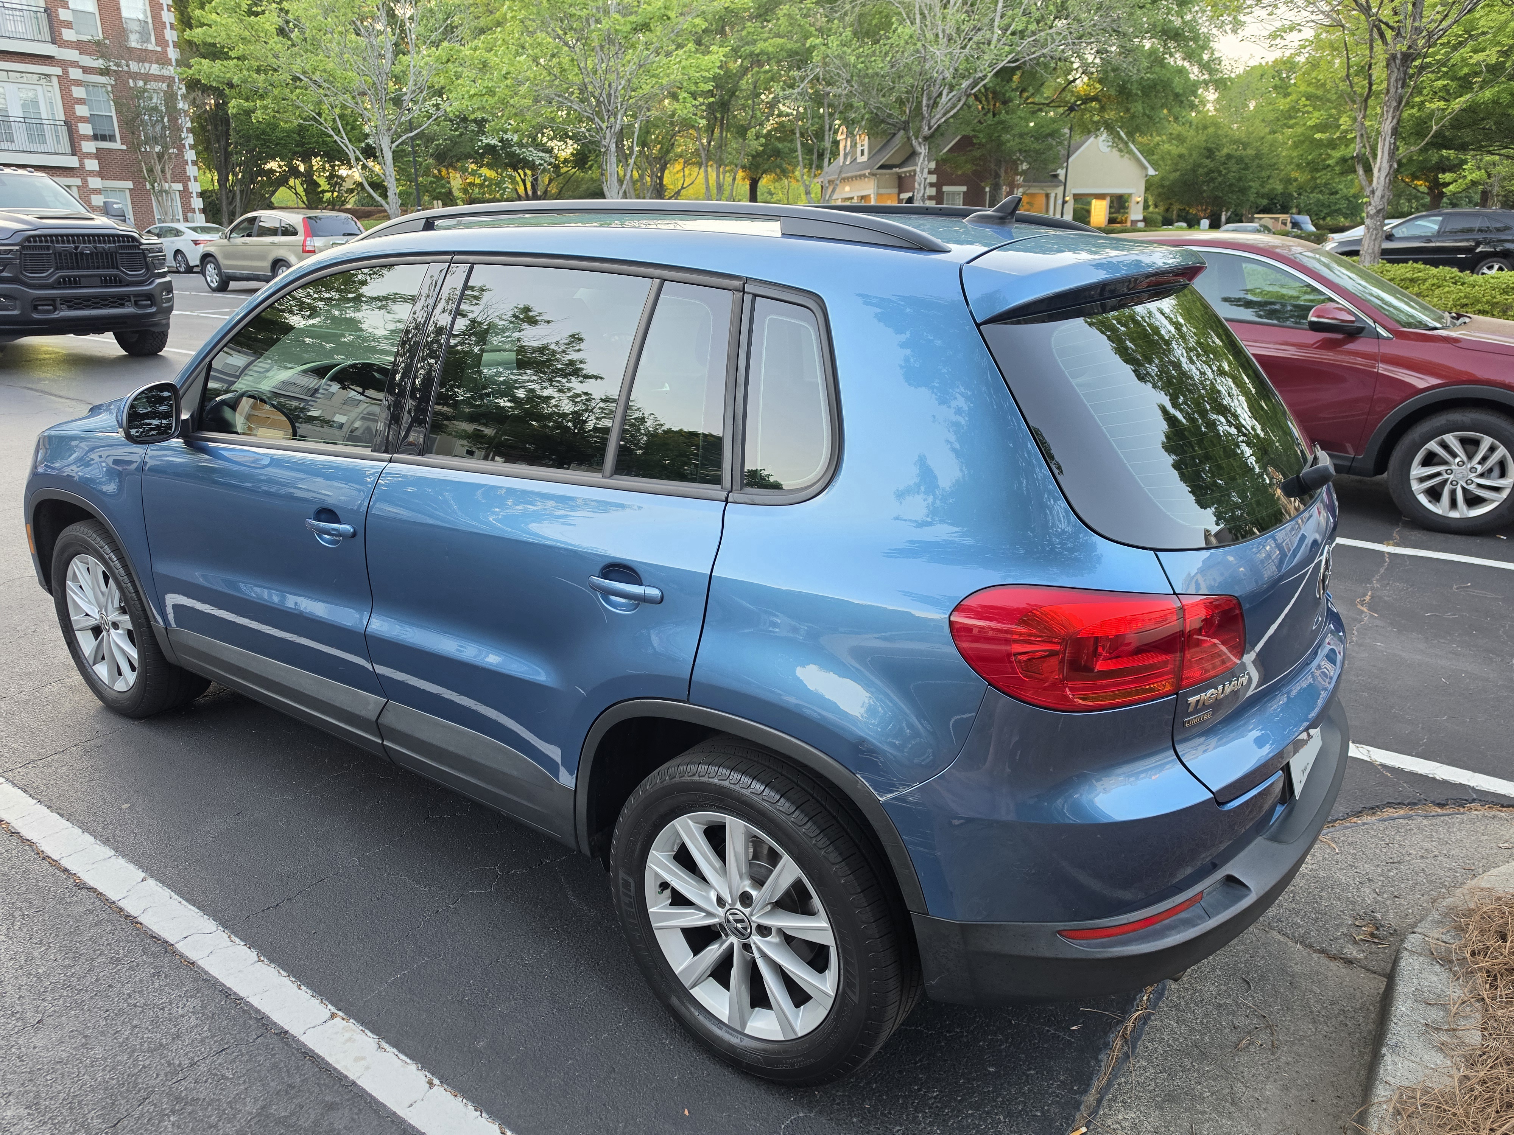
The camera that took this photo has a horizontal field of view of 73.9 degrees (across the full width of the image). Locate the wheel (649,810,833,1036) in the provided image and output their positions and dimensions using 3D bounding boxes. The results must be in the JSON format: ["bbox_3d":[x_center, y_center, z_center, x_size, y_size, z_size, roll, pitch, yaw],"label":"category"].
[{"bbox_3d":[0.005,0.685,2.045,0.472,0.472,0.180,14,22,32],"label":"wheel"}]

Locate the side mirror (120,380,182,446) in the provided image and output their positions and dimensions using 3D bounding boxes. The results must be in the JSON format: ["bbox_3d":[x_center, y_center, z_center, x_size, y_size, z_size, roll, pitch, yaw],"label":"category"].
[{"bbox_3d":[-1.651,-0.414,2.708,0.120,0.170,0.185,11,21,27],"label":"side mirror"}]

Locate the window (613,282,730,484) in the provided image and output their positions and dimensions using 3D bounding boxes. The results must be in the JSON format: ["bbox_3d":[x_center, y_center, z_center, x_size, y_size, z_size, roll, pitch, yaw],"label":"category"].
[{"bbox_3d":[-0.133,-0.333,1.836,0.260,0.375,0.035,11,1,32],"label":"window"}]

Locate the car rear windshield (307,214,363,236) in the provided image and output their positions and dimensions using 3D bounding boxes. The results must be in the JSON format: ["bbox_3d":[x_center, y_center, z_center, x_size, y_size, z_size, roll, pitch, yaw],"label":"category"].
[{"bbox_3d":[-8.509,-6.898,20.300,0.090,0.480,1.200,-16,5,37],"label":"car rear windshield"}]

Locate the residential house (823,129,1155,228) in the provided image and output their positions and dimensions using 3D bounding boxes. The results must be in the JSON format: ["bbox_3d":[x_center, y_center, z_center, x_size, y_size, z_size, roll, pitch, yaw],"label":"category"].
[{"bbox_3d":[10.729,-19.253,50.000,14.000,6.000,10.000,0,19,-5],"label":"residential house"}]

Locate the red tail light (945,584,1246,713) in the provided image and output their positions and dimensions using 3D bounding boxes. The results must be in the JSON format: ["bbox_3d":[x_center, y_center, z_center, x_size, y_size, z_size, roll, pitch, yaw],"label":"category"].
[{"bbox_3d":[0.528,0.102,1.583,0.375,0.180,0.290,14,22,32],"label":"red tail light"}]

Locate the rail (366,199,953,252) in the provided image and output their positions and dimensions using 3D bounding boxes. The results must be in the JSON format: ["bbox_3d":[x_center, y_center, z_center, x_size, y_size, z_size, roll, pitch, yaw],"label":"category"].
[{"bbox_3d":[-0.329,-0.720,2.110,1.620,0.095,0.060,14,22,32],"label":"rail"}]

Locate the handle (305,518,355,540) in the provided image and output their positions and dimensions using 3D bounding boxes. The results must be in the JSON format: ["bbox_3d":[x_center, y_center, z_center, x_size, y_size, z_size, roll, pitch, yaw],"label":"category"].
[{"bbox_3d":[-1.036,-0.095,2.433,0.200,0.036,0.050,14,22,32],"label":"handle"}]

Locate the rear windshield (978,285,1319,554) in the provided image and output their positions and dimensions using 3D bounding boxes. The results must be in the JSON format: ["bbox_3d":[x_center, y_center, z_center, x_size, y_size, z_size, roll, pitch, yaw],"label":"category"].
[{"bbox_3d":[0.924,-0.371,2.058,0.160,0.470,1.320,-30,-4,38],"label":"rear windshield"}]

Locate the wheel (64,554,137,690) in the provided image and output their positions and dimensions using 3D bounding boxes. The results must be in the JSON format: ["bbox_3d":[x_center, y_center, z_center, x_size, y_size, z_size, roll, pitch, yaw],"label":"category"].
[{"bbox_3d":[-2.142,0.166,3.424,0.472,0.472,0.180,14,22,32],"label":"wheel"}]

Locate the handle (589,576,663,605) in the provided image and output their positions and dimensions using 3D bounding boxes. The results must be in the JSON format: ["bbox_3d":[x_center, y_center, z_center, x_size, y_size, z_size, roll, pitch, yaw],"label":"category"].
[{"bbox_3d":[-0.251,0.044,1.912,0.190,0.036,0.050,14,22,32],"label":"handle"}]

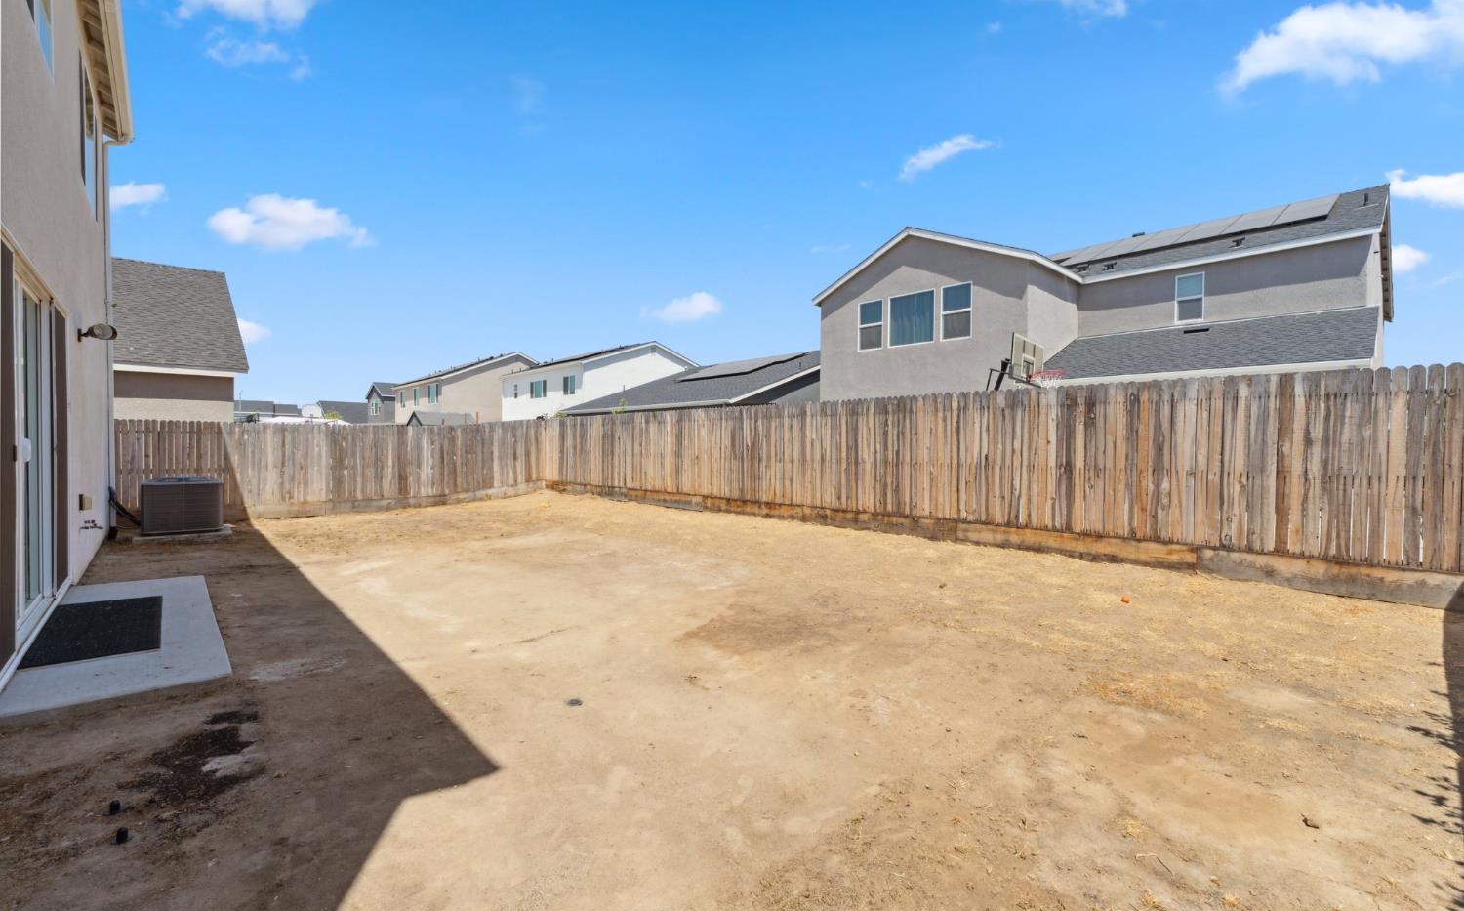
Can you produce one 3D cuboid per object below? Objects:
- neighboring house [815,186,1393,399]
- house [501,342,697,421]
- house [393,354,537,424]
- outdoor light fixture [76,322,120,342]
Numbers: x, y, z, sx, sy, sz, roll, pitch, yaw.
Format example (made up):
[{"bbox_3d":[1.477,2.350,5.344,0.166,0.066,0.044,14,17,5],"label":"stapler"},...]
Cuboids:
[{"bbox_3d":[12.514,-3.220,19.696,16.503,8.200,12.094,-1,1,-43],"label":"neighboring house"},{"bbox_3d":[-7.914,-3.060,39.133,10.045,7.150,10.660,-1,1,-43],"label":"house"},{"bbox_3d":[-18.515,-3.396,46.356,10.455,7.550,11.275,-1,1,-43],"label":"house"},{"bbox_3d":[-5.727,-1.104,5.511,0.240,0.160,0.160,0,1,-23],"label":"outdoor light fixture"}]

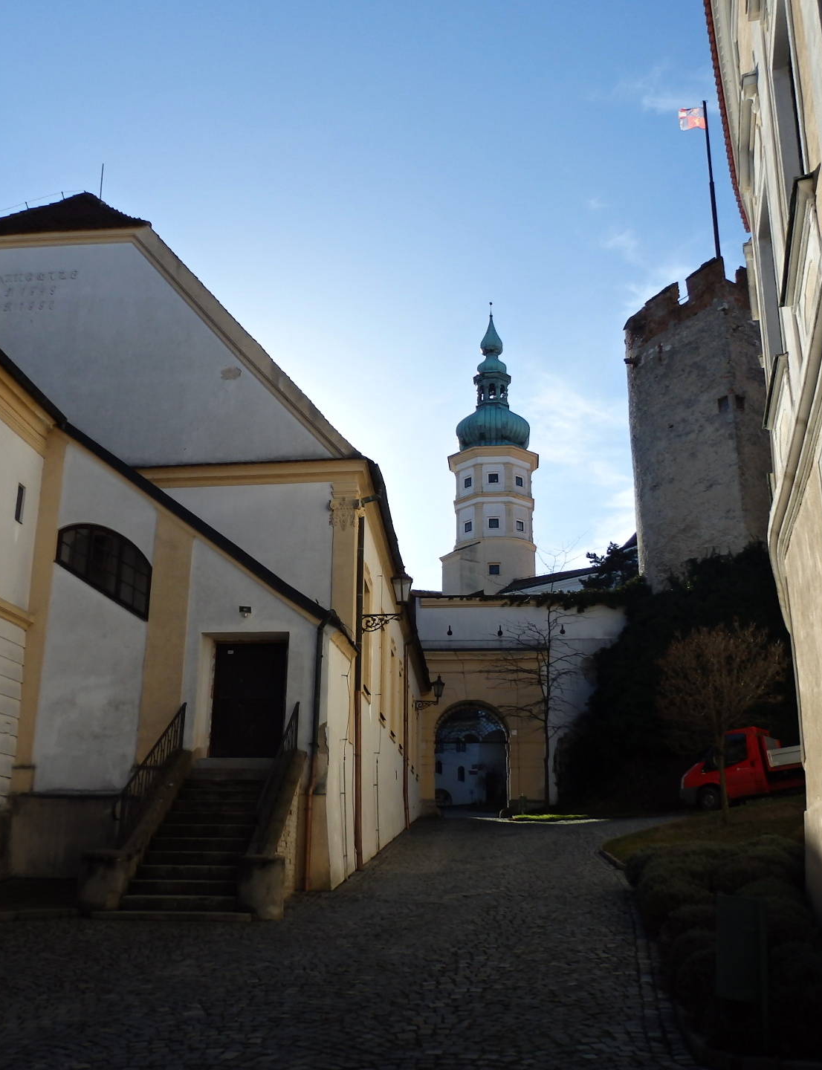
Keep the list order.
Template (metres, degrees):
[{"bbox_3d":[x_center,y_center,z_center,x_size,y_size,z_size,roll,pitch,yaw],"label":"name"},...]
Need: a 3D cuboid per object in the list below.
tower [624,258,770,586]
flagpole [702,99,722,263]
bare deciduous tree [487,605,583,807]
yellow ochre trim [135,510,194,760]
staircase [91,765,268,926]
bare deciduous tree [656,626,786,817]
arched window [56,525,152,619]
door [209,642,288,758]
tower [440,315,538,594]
[{"bbox_3d":[17.476,-4.416,58.687,9.800,18.910,10.200,-5,-17,16],"label":"tower"},{"bbox_3d":[18.329,-21.752,62.713,0.200,11.900,0.200,-2,-17,5],"label":"flagpole"},{"bbox_3d":[5.544,7.324,45.867,4.200,9.300,3.800,-2,-17,5],"label":"bare deciduous tree"},{"bbox_3d":[-4.146,1.617,17.322,0.680,4.350,0.120,-2,-17,5],"label":"yellow ochre trim"},{"bbox_3d":[-2.805,4.220,14.660,2.250,2.200,3.200,-2,-17,5],"label":"staircase"},{"bbox_3d":[6.829,4.043,22.588,2.800,4.430,2.750,0,-16,0],"label":"bare deciduous tree"},{"bbox_3d":[-5.262,0.648,17.696,1.708,1.657,0.200,-1,-17,3],"label":"arched window"},{"bbox_3d":[-2.700,2.759,17.207,1.280,1.940,0.100,-2,-17,5],"label":"door"},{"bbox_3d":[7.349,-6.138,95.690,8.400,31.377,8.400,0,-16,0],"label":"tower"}]

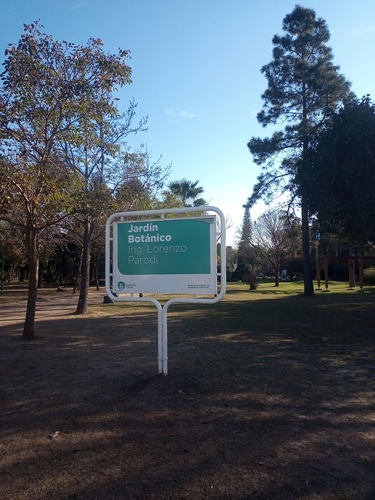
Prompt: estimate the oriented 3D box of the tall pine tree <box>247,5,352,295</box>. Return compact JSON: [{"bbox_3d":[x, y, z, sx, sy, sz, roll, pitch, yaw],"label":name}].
[{"bbox_3d":[7.767,-7.130,28.045,7.300,20.411,7.100,0,-3,0],"label":"tall pine tree"}]

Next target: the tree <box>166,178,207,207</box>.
[{"bbox_3d":[-0.142,-1.741,40.291,3.900,10.884,3.900,0,-3,0],"label":"tree"}]

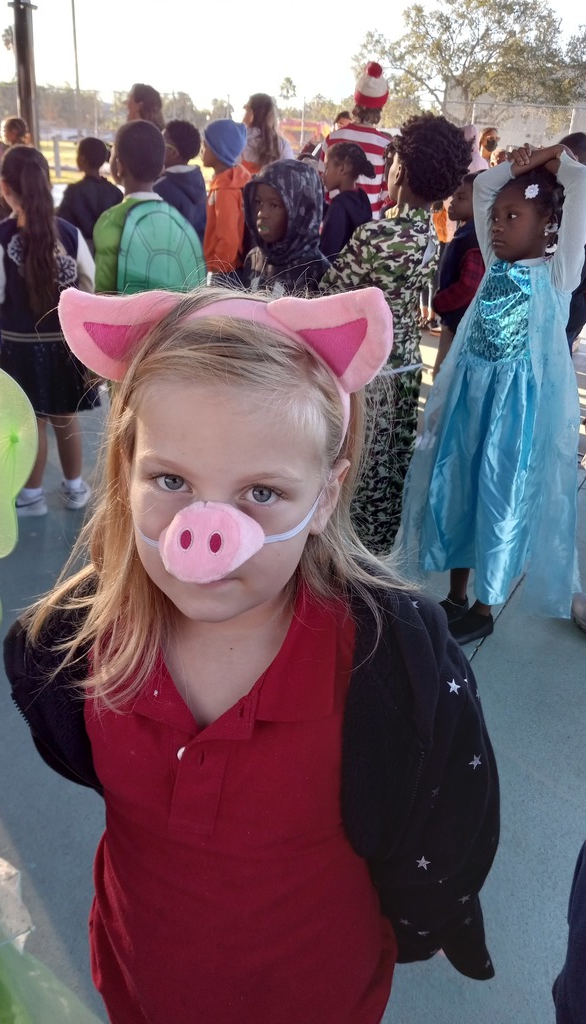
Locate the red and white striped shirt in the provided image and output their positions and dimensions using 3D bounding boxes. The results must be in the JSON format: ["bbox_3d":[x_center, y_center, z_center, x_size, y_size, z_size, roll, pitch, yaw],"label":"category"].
[{"bbox_3d":[0.351,-1.820,4.441,0.430,0.640,0.270,-8,27,-23],"label":"red and white striped shirt"}]

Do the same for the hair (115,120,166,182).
[{"bbox_3d":[-0.488,-1.148,2.544,0.155,0.170,0.175,-8,27,-23],"label":"hair"}]

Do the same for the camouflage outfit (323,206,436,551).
[{"bbox_3d":[0.251,-0.315,2.386,0.360,1.120,0.270,-17,31,-36],"label":"camouflage outfit"}]

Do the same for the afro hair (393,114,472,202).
[{"bbox_3d":[0.357,-0.930,2.118,0.205,0.215,0.210,19,30,31],"label":"afro hair"}]

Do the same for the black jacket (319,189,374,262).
[{"bbox_3d":[0.226,-1.213,3.568,0.230,0.470,0.330,9,26,14],"label":"black jacket"}]

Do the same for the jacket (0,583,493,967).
[{"bbox_3d":[-0.043,0.260,0.785,0.410,0.460,0.250,7,25,9],"label":"jacket"}]

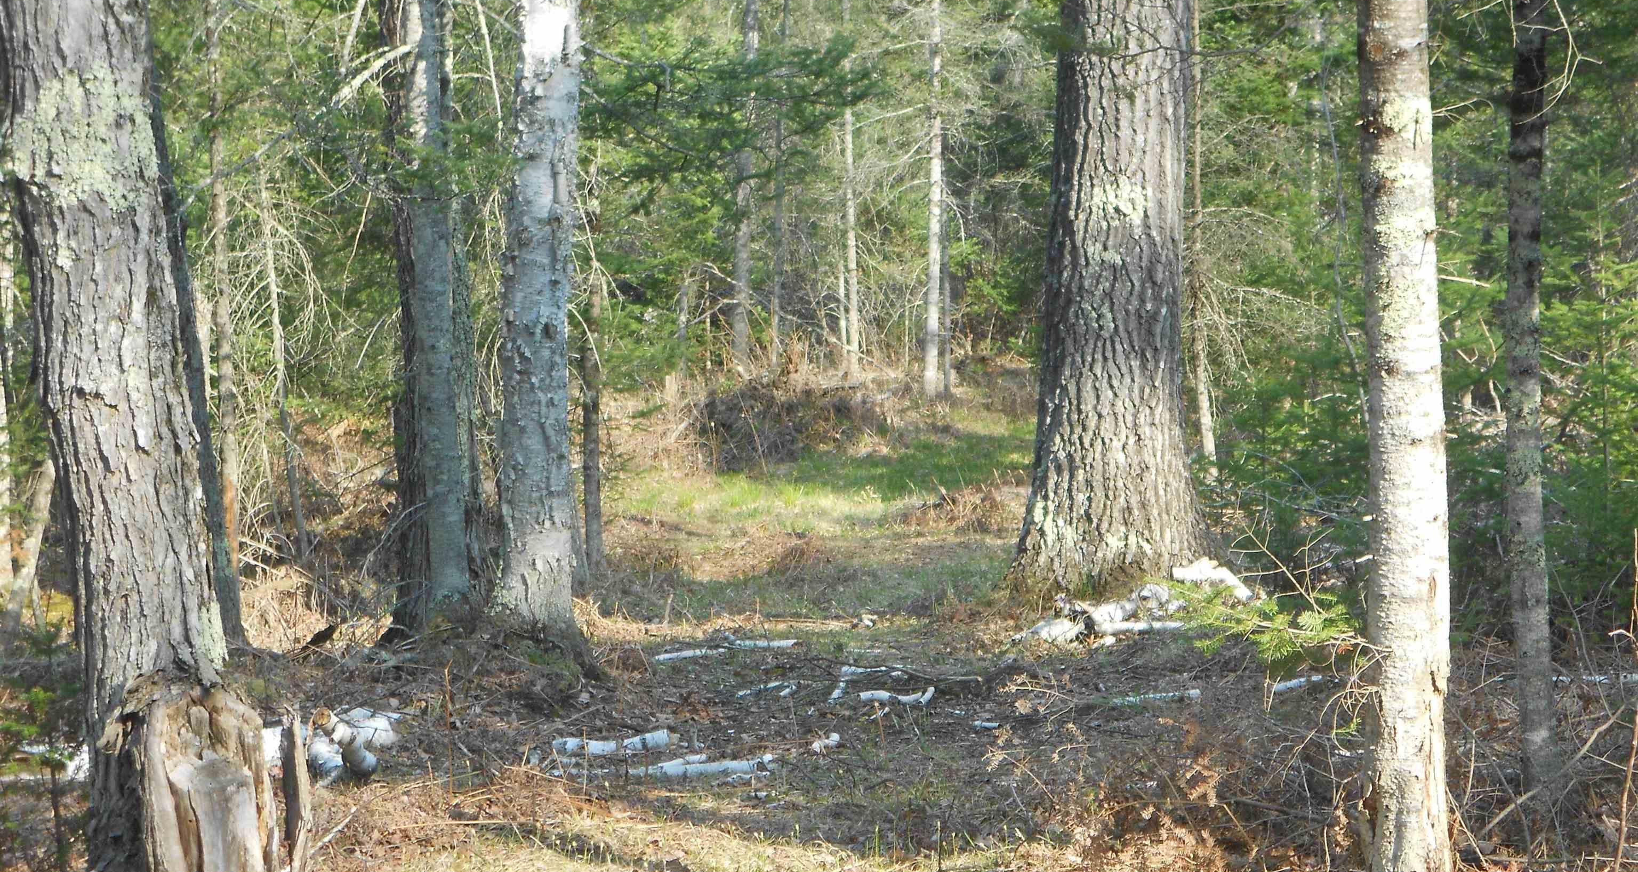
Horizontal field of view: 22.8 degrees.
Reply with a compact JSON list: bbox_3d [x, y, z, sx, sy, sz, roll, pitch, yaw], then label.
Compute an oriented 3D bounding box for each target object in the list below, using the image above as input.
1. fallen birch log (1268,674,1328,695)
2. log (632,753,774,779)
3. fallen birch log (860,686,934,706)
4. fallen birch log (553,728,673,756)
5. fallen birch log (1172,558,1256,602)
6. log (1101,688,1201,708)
[{"bbox_3d":[1.722,0.888,14.600,0.237,0.035,0.045,-8,6,-30],"label":"fallen birch log"},{"bbox_3d":[-0.353,1.016,12.500,0.427,0.050,0.060,-3,3,-16],"label":"log"},{"bbox_3d":[0.275,0.913,14.300,0.264,0.055,0.070,0,3,-13],"label":"fallen birch log"},{"bbox_3d":[-0.652,0.973,12.900,0.378,0.055,0.060,-2,3,-15],"label":"fallen birch log"},{"bbox_3d":[1.665,0.617,17.200,0.330,0.130,0.140,18,8,18],"label":"fallen birch log"},{"bbox_3d":[1.180,0.926,14.400,0.366,0.030,0.040,-3,4,-22],"label":"log"}]

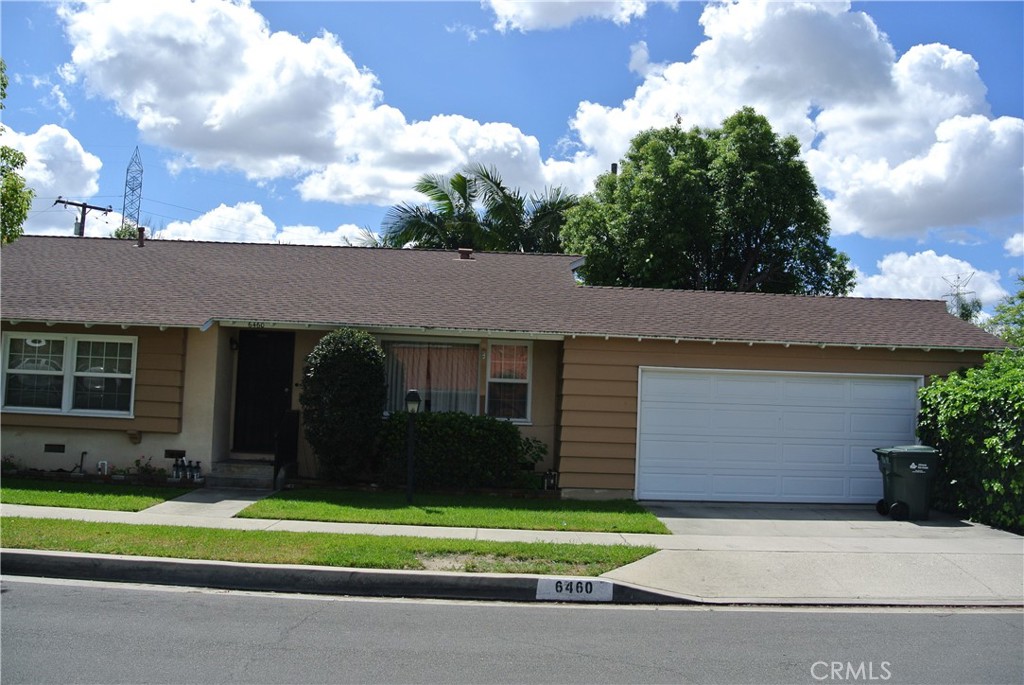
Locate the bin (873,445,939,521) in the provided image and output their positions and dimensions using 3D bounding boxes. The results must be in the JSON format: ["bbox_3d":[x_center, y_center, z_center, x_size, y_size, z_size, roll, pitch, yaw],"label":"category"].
[{"bbox_3d":[6.187,2.180,12.950,0.800,1.120,0.680,2,-3,0],"label":"bin"}]

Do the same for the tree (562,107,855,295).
[{"bbox_3d":[6.053,-1.830,25.242,8.400,10.318,8.000,2,-3,0],"label":"tree"}]

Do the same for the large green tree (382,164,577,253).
[{"bbox_3d":[-1.287,-1.347,27.772,6.000,9.123,5.600,2,-3,0],"label":"large green tree"}]

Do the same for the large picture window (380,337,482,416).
[{"bbox_3d":[-1.540,0.690,15.600,1.930,1.560,0.120,2,-3,0],"label":"large picture window"}]

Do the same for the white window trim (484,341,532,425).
[{"bbox_3d":[-0.057,0.756,15.600,0.850,1.570,0.120,2,-3,0],"label":"white window trim"}]

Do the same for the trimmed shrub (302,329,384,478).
[{"bbox_3d":[-2.775,1.021,13.600,1.400,2.450,1.400,2,-3,0],"label":"trimmed shrub"}]

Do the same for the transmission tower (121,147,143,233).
[{"bbox_3d":[-60.049,-12.286,129.069,3.200,37.213,4.000,2,-3,0],"label":"transmission tower"}]

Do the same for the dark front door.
[{"bbox_3d":[-4.233,0.840,14.150,0.940,2.040,0.090,2,-3,0],"label":"dark front door"}]

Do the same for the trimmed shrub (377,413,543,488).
[{"bbox_3d":[-0.916,1.892,14.400,2.700,1.220,1.100,2,-3,0],"label":"trimmed shrub"}]

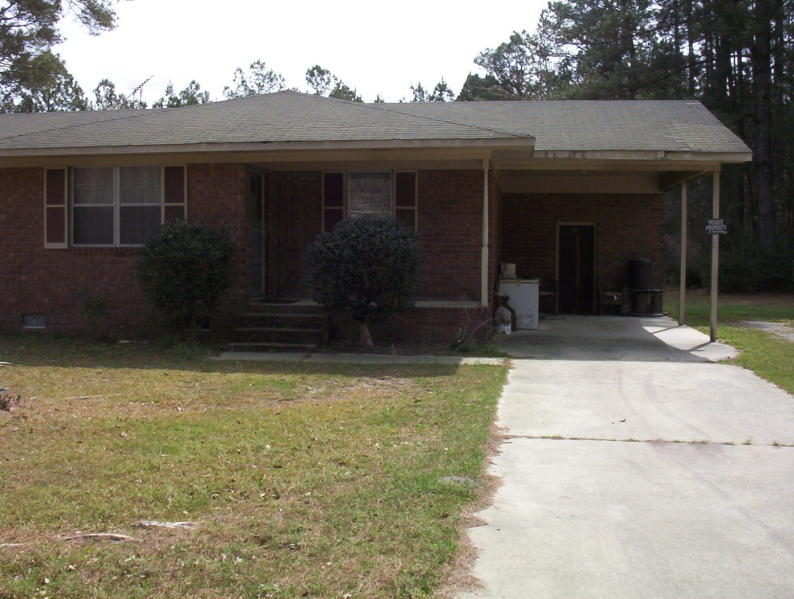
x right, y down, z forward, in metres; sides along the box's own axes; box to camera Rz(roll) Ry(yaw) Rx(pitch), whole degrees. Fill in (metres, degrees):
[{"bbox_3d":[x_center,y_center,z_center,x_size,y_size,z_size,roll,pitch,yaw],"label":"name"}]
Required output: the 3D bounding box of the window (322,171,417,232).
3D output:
[{"bbox_3d":[-0.478,-1.554,15.373,1.630,1.320,0.100,1,3,8],"label":"window"}]

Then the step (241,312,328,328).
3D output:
[{"bbox_3d":[-1.749,0.315,14.134,1.380,0.210,0.360,1,3,8],"label":"step"}]

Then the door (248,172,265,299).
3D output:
[{"bbox_3d":[-2.343,-1.060,14.900,0.090,2.080,0.940,1,3,8],"label":"door"}]

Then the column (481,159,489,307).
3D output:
[{"bbox_3d":[1.355,-1.012,13.813,0.095,2.265,0.095,1,3,8],"label":"column"}]

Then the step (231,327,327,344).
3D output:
[{"bbox_3d":[-1.803,0.542,13.827,1.410,0.205,0.350,1,3,8],"label":"step"}]

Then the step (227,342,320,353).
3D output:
[{"bbox_3d":[-1.856,0.720,13.516,1.340,0.115,0.340,1,3,8],"label":"step"}]

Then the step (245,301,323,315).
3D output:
[{"bbox_3d":[-1.729,0.123,14.459,1.300,0.165,0.370,1,3,8],"label":"step"}]

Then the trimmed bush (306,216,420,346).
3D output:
[{"bbox_3d":[-0.500,-0.225,13.177,1.642,1.930,1.600,1,3,8],"label":"trimmed bush"}]

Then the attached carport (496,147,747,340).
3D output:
[{"bbox_3d":[4.028,-0.981,17.470,4.020,3.050,5.800,1,3,8],"label":"attached carport"}]

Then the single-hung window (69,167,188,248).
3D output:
[{"bbox_3d":[-4.402,-1.518,14.613,1.970,1.300,0.100,1,3,8],"label":"single-hung window"}]

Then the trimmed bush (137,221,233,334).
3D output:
[{"bbox_3d":[-3.252,-0.286,13.735,1.464,1.810,1.440,1,3,8],"label":"trimmed bush"}]

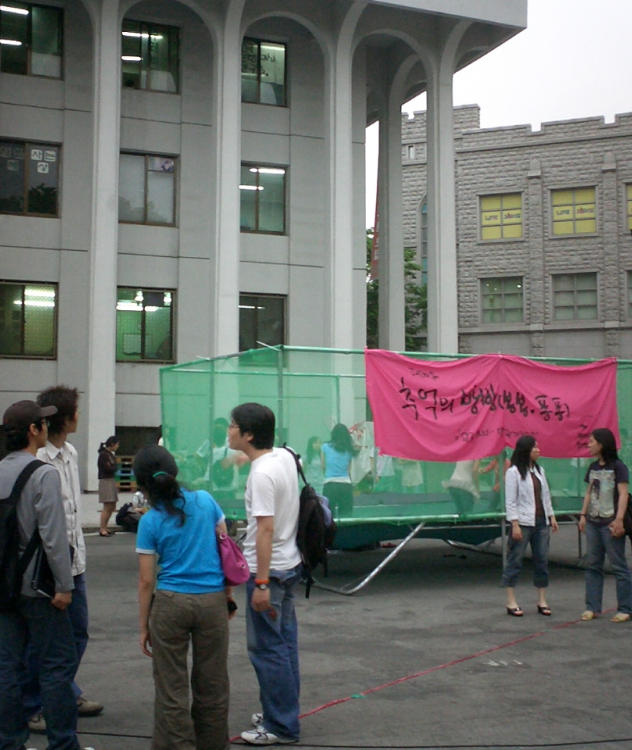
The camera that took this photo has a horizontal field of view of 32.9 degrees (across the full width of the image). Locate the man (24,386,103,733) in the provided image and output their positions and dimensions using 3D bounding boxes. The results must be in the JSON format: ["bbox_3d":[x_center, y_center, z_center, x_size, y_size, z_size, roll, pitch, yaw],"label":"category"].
[{"bbox_3d":[-1.359,0.954,5.747,0.380,1.786,0.460,-1,-4,21],"label":"man"}]

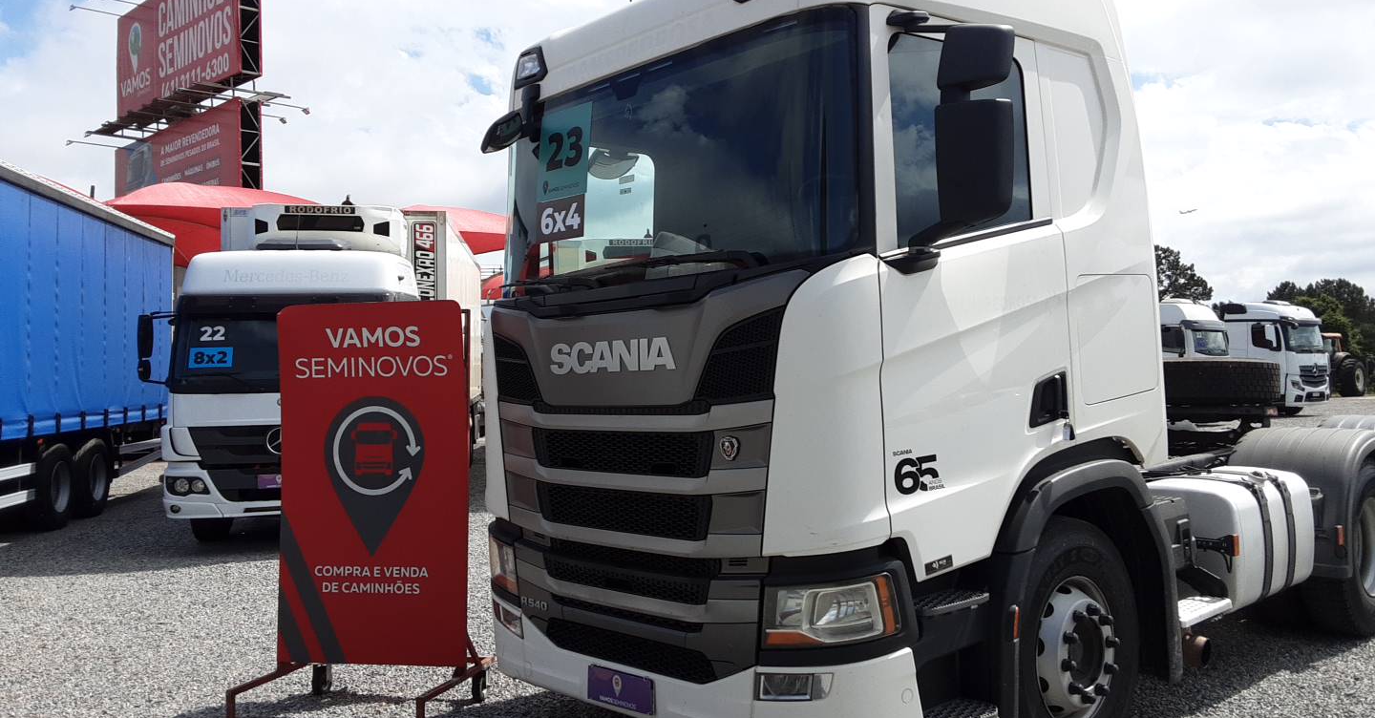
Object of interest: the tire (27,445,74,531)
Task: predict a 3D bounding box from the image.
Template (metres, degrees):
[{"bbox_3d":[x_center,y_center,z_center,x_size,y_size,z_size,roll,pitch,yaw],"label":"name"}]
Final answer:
[{"bbox_3d":[-7.403,1.486,12.875,0.290,1.030,1.030,-1,-2,-10],"label":"tire"}]

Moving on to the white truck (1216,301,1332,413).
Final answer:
[{"bbox_3d":[17.576,0.062,37.326,2.550,3.650,6.400,-1,-2,-35],"label":"white truck"}]

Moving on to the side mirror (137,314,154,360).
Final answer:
[{"bbox_3d":[-5.311,-0.221,10.900,0.180,0.450,0.120,-1,-1,-5],"label":"side mirror"}]

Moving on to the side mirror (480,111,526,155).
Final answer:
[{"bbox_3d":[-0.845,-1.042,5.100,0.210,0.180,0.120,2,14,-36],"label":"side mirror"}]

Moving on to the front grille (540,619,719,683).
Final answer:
[{"bbox_3d":[-0.263,1.133,4.361,0.080,0.140,1.050,0,-2,-42],"label":"front grille"}]

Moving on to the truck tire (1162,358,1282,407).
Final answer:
[{"bbox_3d":[3.671,0.174,7.962,1.040,0.290,1.040,0,-2,-42],"label":"truck tire"}]

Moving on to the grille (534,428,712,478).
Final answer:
[{"bbox_3d":[-0.296,0.355,4.368,0.080,0.170,1.120,0,-2,-42],"label":"grille"}]

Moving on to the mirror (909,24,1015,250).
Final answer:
[{"bbox_3d":[0.896,-0.738,3.644,0.210,0.710,0.310,0,-2,-42],"label":"mirror"}]

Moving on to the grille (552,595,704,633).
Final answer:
[{"bbox_3d":[-0.268,1.000,4.363,0.070,0.065,0.950,0,-2,-42],"label":"grille"}]

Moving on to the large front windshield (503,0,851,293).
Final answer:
[{"bbox_3d":[-0.216,-0.743,4.501,0.270,0.960,2.200,0,-2,-42],"label":"large front windshield"}]

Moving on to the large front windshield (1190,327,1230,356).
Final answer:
[{"bbox_3d":[15.020,-0.494,32.000,2.050,0.770,0.250,0,-2,-35],"label":"large front windshield"}]

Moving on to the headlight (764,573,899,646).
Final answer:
[{"bbox_3d":[0.488,0.853,3.732,0.450,0.250,0.200,-3,-2,36],"label":"headlight"}]

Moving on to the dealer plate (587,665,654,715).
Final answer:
[{"bbox_3d":[-0.263,1.293,4.354,0.015,0.136,0.405,0,-2,-42],"label":"dealer plate"}]

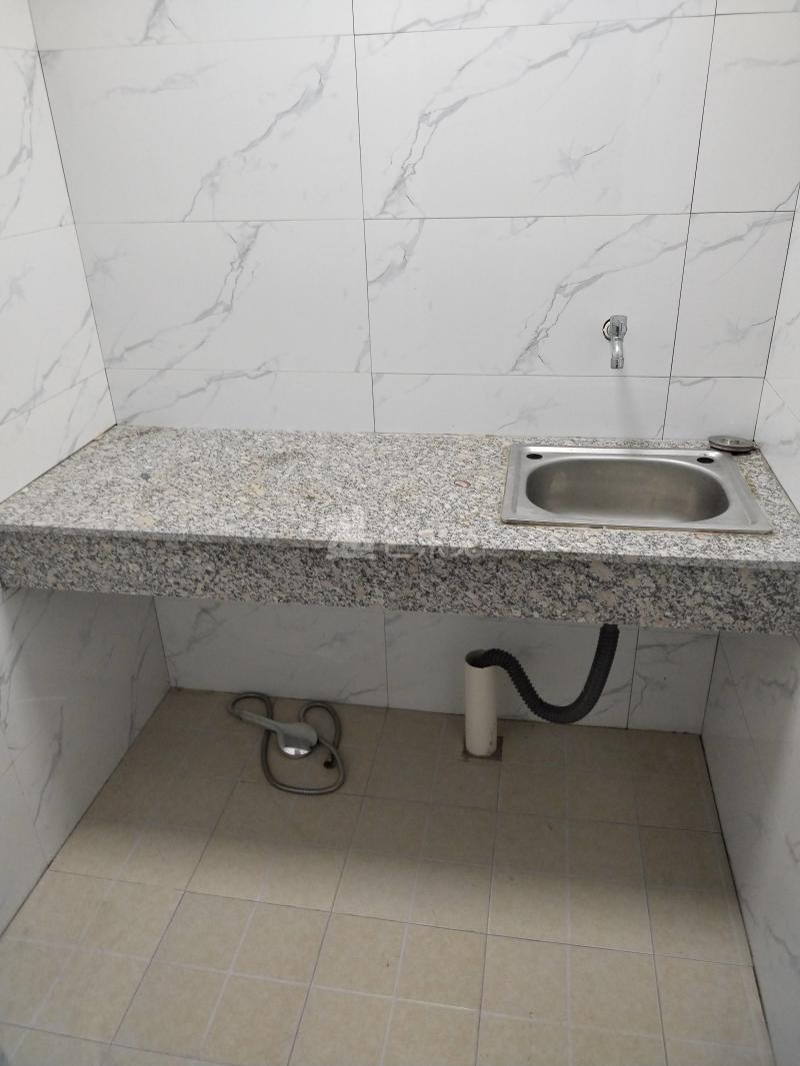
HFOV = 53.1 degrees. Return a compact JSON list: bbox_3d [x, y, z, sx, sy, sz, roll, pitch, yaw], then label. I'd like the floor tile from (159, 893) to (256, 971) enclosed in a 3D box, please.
[{"bbox_3d":[-0.366,0.759,1.520,0.150,0.010,0.150,3,28,10],"label":"floor tile"}]

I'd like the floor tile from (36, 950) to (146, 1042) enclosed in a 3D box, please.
[{"bbox_3d":[-0.540,0.818,1.416,0.150,0.010,0.150,3,28,10],"label":"floor tile"}]

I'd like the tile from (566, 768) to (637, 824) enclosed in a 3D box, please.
[{"bbox_3d":[0.450,0.594,1.790,0.150,0.010,0.150,3,28,10],"label":"tile"}]

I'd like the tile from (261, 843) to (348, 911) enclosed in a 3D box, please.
[{"bbox_3d":[-0.193,0.697,1.627,0.150,0.010,0.150,3,28,10],"label":"tile"}]

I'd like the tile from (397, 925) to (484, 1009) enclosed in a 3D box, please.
[{"bbox_3d":[0.075,0.784,1.449,0.149,0.010,0.149,3,28,10],"label":"tile"}]

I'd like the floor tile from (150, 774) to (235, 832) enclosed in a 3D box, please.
[{"bbox_3d":[-0.463,0.616,1.812,0.149,0.010,0.149,3,28,10],"label":"floor tile"}]

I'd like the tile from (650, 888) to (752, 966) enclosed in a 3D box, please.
[{"bbox_3d":[0.553,0.740,1.502,0.167,0.010,0.150,3,28,10],"label":"tile"}]

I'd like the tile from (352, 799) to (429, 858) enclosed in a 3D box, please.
[{"bbox_3d":[-0.020,0.639,1.736,0.149,0.010,0.149,3,28,10],"label":"tile"}]

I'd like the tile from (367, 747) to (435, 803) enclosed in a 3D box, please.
[{"bbox_3d":[0.007,0.569,1.861,0.150,0.010,0.150,3,28,10],"label":"tile"}]

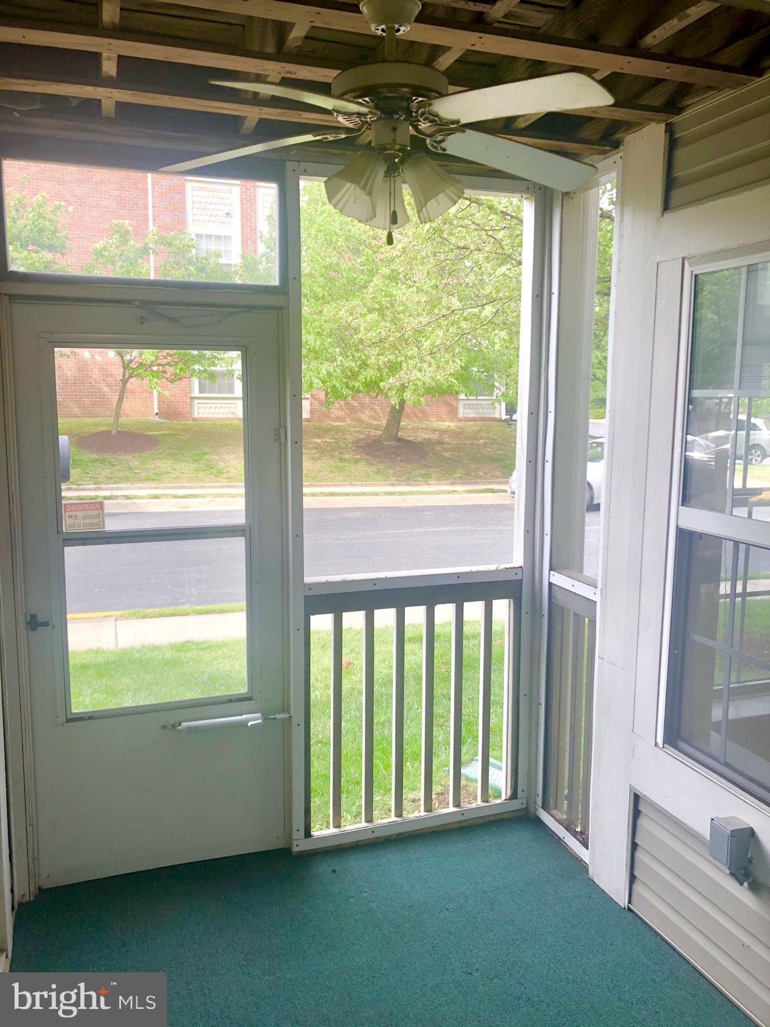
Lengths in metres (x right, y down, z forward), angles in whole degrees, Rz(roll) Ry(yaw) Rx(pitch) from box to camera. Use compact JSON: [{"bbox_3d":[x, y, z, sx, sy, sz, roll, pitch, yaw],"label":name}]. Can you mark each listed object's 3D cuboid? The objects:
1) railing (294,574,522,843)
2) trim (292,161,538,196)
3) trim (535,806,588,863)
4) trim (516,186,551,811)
[{"bbox_3d":[0.111,0.729,3.222,0.945,1.018,0.085,-2,9,-19],"label":"railing"},{"bbox_3d":[0.122,-1.173,2.923,0.894,0.044,0.031,-2,9,-19],"label":"trim"},{"bbox_3d":[0.691,1.229,3.214,0.031,0.048,0.396,-2,9,-19],"label":"trim"},{"bbox_3d":[0.560,-0.002,3.244,0.053,2.448,0.031,-2,9,-19],"label":"trim"}]

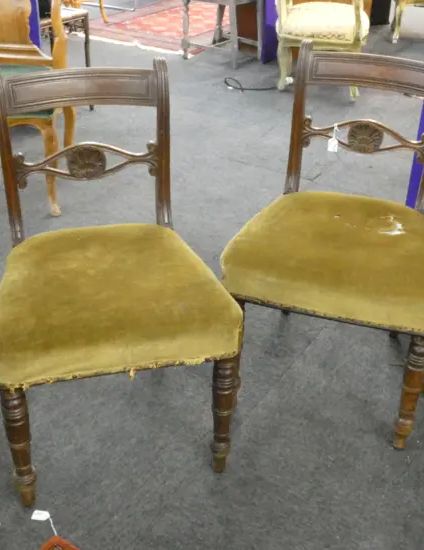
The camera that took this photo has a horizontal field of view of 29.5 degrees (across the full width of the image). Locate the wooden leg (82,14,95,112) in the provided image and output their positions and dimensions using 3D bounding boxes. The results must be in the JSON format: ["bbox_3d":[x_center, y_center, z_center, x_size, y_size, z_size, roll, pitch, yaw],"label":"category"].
[{"bbox_3d":[-0.611,-1.053,4.014,0.032,0.480,0.032,22,35,30],"label":"wooden leg"}]

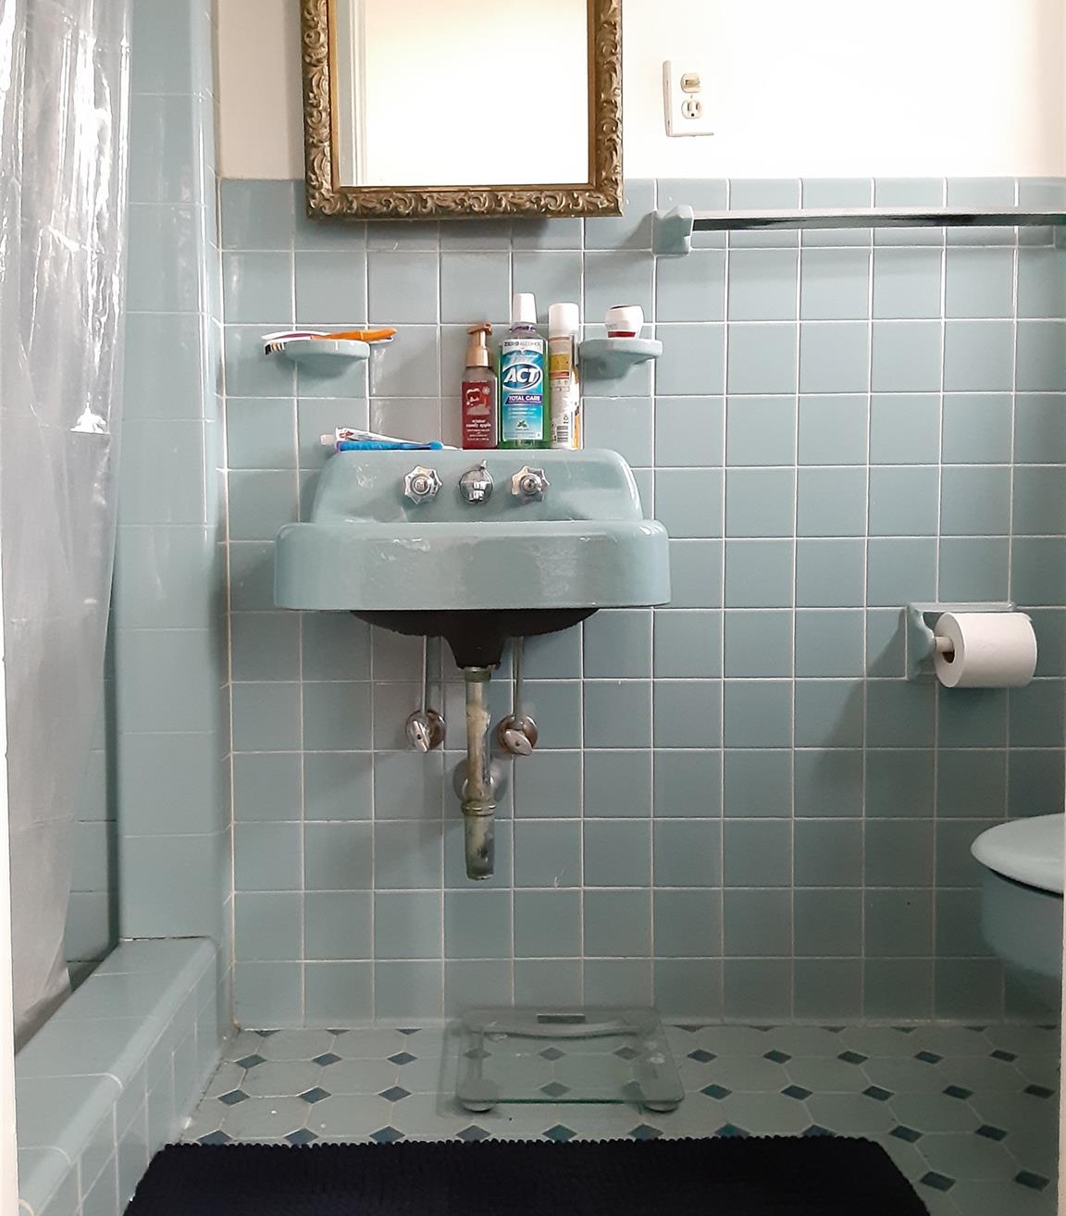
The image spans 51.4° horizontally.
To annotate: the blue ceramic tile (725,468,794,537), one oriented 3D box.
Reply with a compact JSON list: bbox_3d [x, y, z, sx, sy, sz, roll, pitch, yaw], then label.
[{"bbox_3d":[0.348,-0.162,1.706,0.107,0.107,0.010,0,3,0],"label":"blue ceramic tile"}]

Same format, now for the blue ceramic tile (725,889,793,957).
[{"bbox_3d":[0.352,0.495,1.742,0.108,0.108,0.009,0,3,0],"label":"blue ceramic tile"}]

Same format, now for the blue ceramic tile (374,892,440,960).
[{"bbox_3d":[-0.199,0.500,1.752,0.108,0.108,0.010,0,3,0],"label":"blue ceramic tile"}]

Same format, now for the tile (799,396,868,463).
[{"bbox_3d":[0.460,-0.273,1.709,0.108,0.108,0.010,0,3,0],"label":"tile"}]

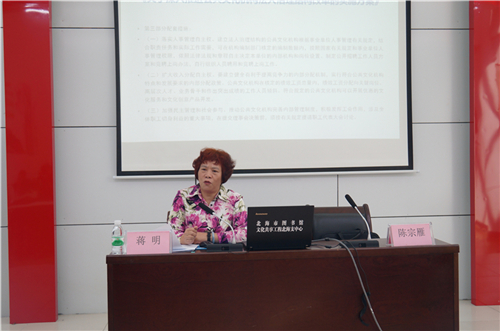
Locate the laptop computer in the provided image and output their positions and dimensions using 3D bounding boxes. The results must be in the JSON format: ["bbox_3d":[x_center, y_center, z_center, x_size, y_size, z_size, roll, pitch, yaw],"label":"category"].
[{"bbox_3d":[0.138,0.307,2.779,0.332,0.230,0.315,-1,1,-7],"label":"laptop computer"}]

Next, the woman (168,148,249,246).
[{"bbox_3d":[-0.218,0.540,3.145,0.480,1.278,0.660,-1,1,-2],"label":"woman"}]

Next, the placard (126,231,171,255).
[{"bbox_3d":[-0.500,0.380,2.685,0.223,0.107,0.080,-1,1,-3],"label":"placard"}]

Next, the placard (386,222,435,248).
[{"bbox_3d":[0.833,0.356,2.803,0.231,0.110,0.080,-1,1,-11],"label":"placard"}]

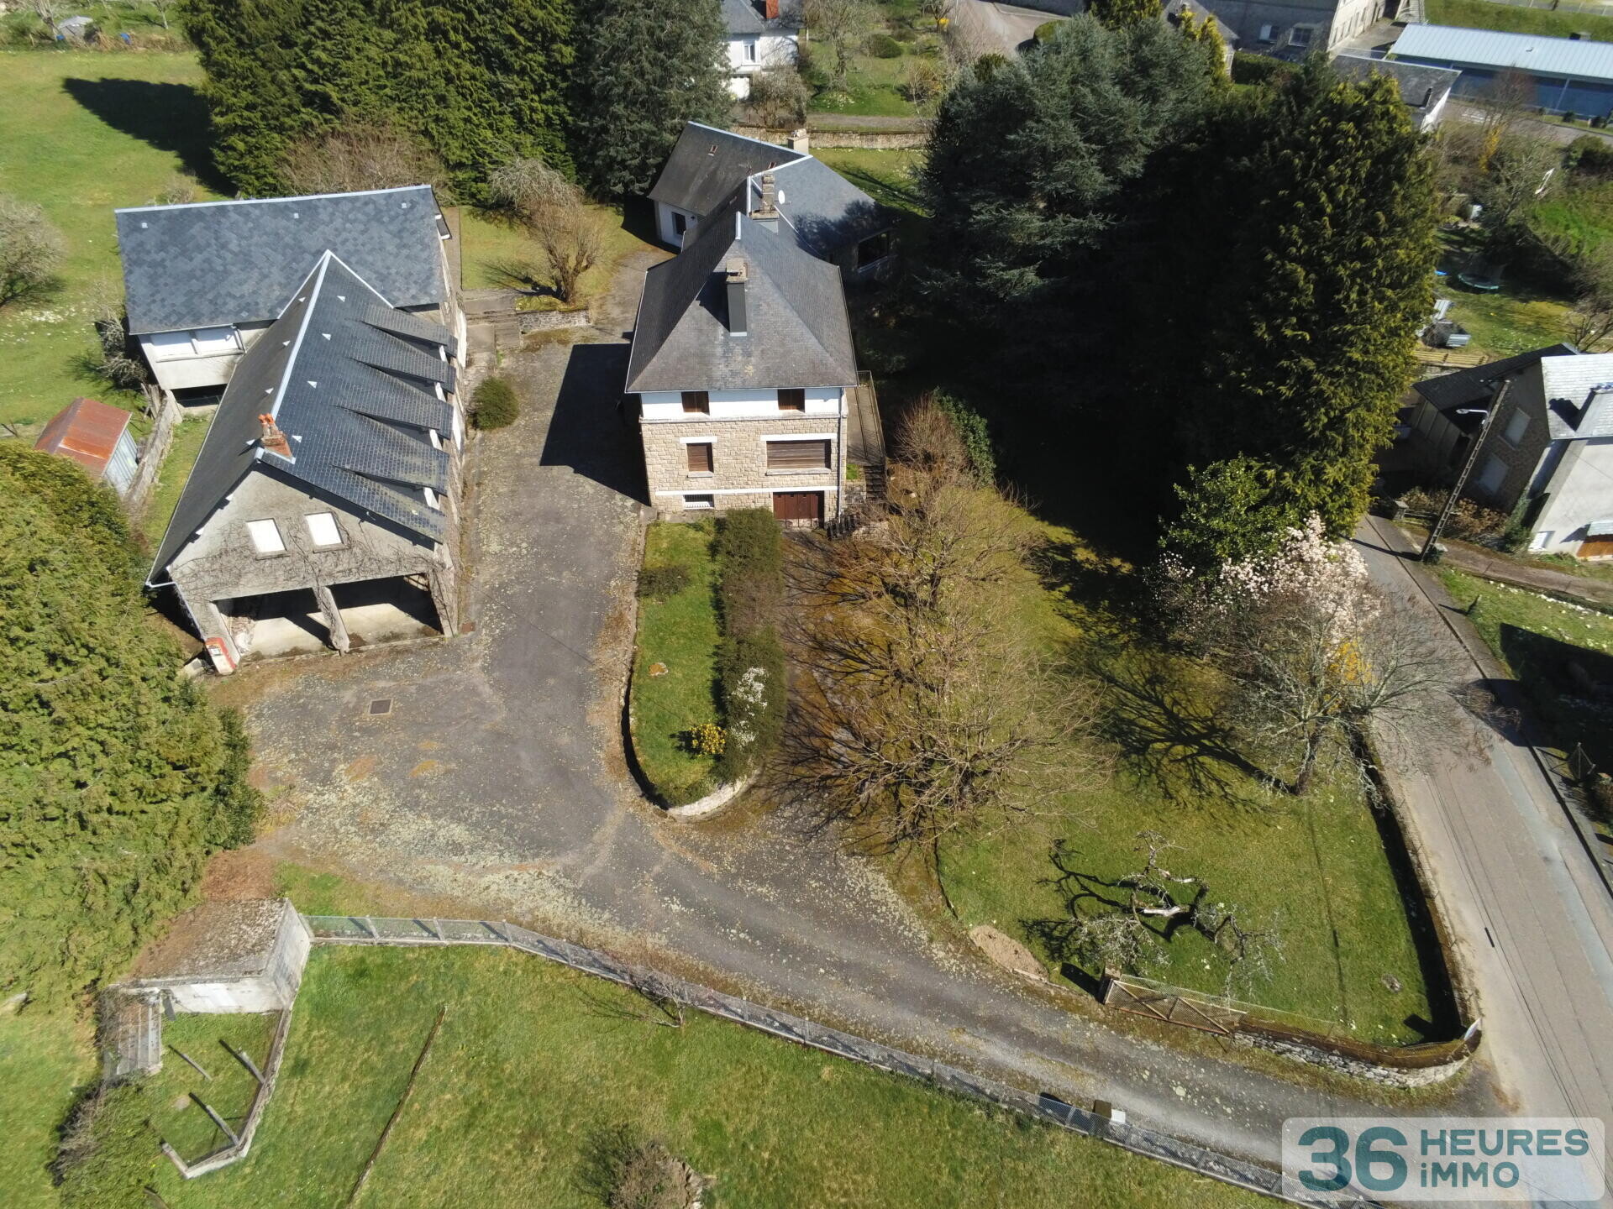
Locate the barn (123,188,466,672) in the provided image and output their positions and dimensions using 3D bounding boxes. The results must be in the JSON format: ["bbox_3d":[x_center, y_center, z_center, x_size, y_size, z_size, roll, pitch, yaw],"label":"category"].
[{"bbox_3d":[-22.471,-9.356,46.742,13.520,11.128,24.024,-8,41,-8],"label":"barn"}]

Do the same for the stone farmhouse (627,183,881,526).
[{"bbox_3d":[-2.850,-11.906,48.683,9.455,12.240,11.781,-2,41,-1],"label":"stone farmhouse"}]

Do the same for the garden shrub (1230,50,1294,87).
[{"bbox_3d":[38.167,-44.593,89.301,5.460,2.000,1.911,-1,41,0],"label":"garden shrub"}]

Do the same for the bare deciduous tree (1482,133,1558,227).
[{"bbox_3d":[46.916,-27.880,70.312,4.464,5.300,4.241,-1,41,0],"label":"bare deciduous tree"}]

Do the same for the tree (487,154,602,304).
[{"bbox_3d":[-13.768,-19.565,56.982,6.030,6.900,5.427,-1,41,0],"label":"tree"}]

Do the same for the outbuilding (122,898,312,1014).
[{"bbox_3d":[-16.993,10.447,31.512,3.800,2.100,2.500,-4,41,-4],"label":"outbuilding"}]

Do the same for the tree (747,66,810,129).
[{"bbox_3d":[-2.066,-39.183,81.737,4.805,4.600,4.565,-1,41,0],"label":"tree"}]

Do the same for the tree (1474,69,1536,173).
[{"bbox_3d":[50.234,-35.117,77.189,3.632,7.200,3.450,-1,41,0],"label":"tree"}]

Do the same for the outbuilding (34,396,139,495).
[{"bbox_3d":[-31.776,-6.324,46.730,3.501,2.850,5.700,-9,42,-10],"label":"outbuilding"}]

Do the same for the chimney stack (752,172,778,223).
[{"bbox_3d":[-1.843,-17.977,47.503,1.224,2.550,0.816,-2,41,-1],"label":"chimney stack"}]

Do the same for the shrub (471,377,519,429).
[{"bbox_3d":[-14.922,-9.986,51.487,2.240,2.000,2.240,-1,41,0],"label":"shrub"}]

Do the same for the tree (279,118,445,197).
[{"bbox_3d":[-28.861,-29.397,69.635,10.480,5.600,6.812,-1,41,0],"label":"tree"}]

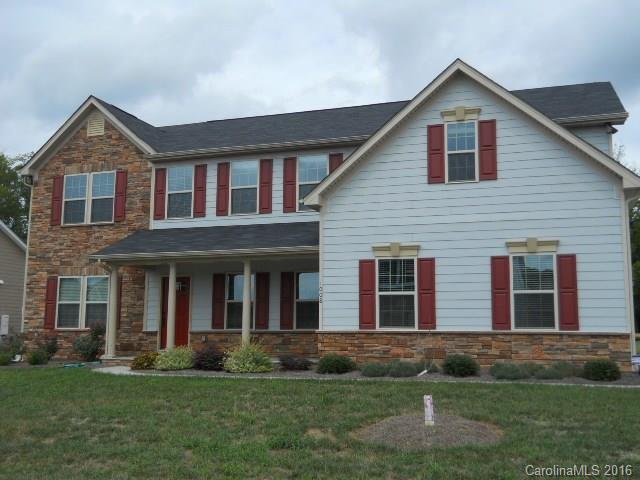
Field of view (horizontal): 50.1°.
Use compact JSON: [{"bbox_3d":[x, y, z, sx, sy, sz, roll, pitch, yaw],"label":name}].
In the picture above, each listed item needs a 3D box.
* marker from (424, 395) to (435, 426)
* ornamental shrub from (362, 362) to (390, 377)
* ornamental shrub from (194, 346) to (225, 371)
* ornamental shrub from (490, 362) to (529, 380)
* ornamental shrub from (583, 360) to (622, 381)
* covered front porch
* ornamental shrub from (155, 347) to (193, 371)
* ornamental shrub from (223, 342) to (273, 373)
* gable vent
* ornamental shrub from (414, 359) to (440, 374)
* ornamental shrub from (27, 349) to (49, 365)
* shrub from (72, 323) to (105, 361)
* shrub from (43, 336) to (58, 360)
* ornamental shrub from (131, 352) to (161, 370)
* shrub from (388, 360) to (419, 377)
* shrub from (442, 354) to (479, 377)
[{"bbox_3d":[1.297,2.022,8.100,0.100,0.361,0.050,-1,-8,12],"label":"marker"},{"bbox_3d":[1.119,2.593,13.672,0.620,0.290,0.589,-2,-8,17],"label":"ornamental shrub"},{"bbox_3d":[-2.550,2.710,15.741,0.690,0.559,0.650,0,-7,0],"label":"ornamental shrub"},{"bbox_3d":[3.595,2.482,12.962,0.720,0.318,0.600,-2,-8,17],"label":"ornamental shrub"},{"bbox_3d":[5.192,2.383,12.583,0.708,0.383,0.680,-2,-8,17],"label":"ornamental shrub"},{"bbox_3d":[-2.597,1.278,17.450,6.230,3.670,2.350,-2,-8,17],"label":"covered front porch"},{"bbox_3d":[-3.412,2.762,16.002,0.935,0.535,0.800,-2,-8,17],"label":"ornamental shrub"},{"bbox_3d":[-1.551,2.564,14.835,1.084,0.640,0.976,-2,-8,17],"label":"ornamental shrub"},{"bbox_3d":[-6.684,-3.478,20.426,0.580,0.730,0.060,-2,-8,17],"label":"gable vent"},{"bbox_3d":[2.128,2.544,13.731,0.542,0.311,0.542,-2,-8,17],"label":"ornamental shrub"},{"bbox_3d":[-7.342,3.046,17.811,0.599,0.443,0.599,-2,-8,17],"label":"ornamental shrub"},{"bbox_3d":[-6.436,2.814,18.942,0.886,1.051,0.850,-2,-8,17],"label":"shrub"},{"bbox_3d":[-7.659,3.084,19.393,0.453,0.691,0.450,-2,-8,17],"label":"shrub"},{"bbox_3d":[-3.914,2.731,15.346,0.718,0.415,0.682,-2,-8,17],"label":"ornamental shrub"},{"bbox_3d":[1.640,2.544,13.515,0.612,0.326,0.582,-2,-8,17],"label":"shrub"},{"bbox_3d":[2.730,2.438,13.291,0.699,0.427,0.664,-2,-8,17],"label":"shrub"}]

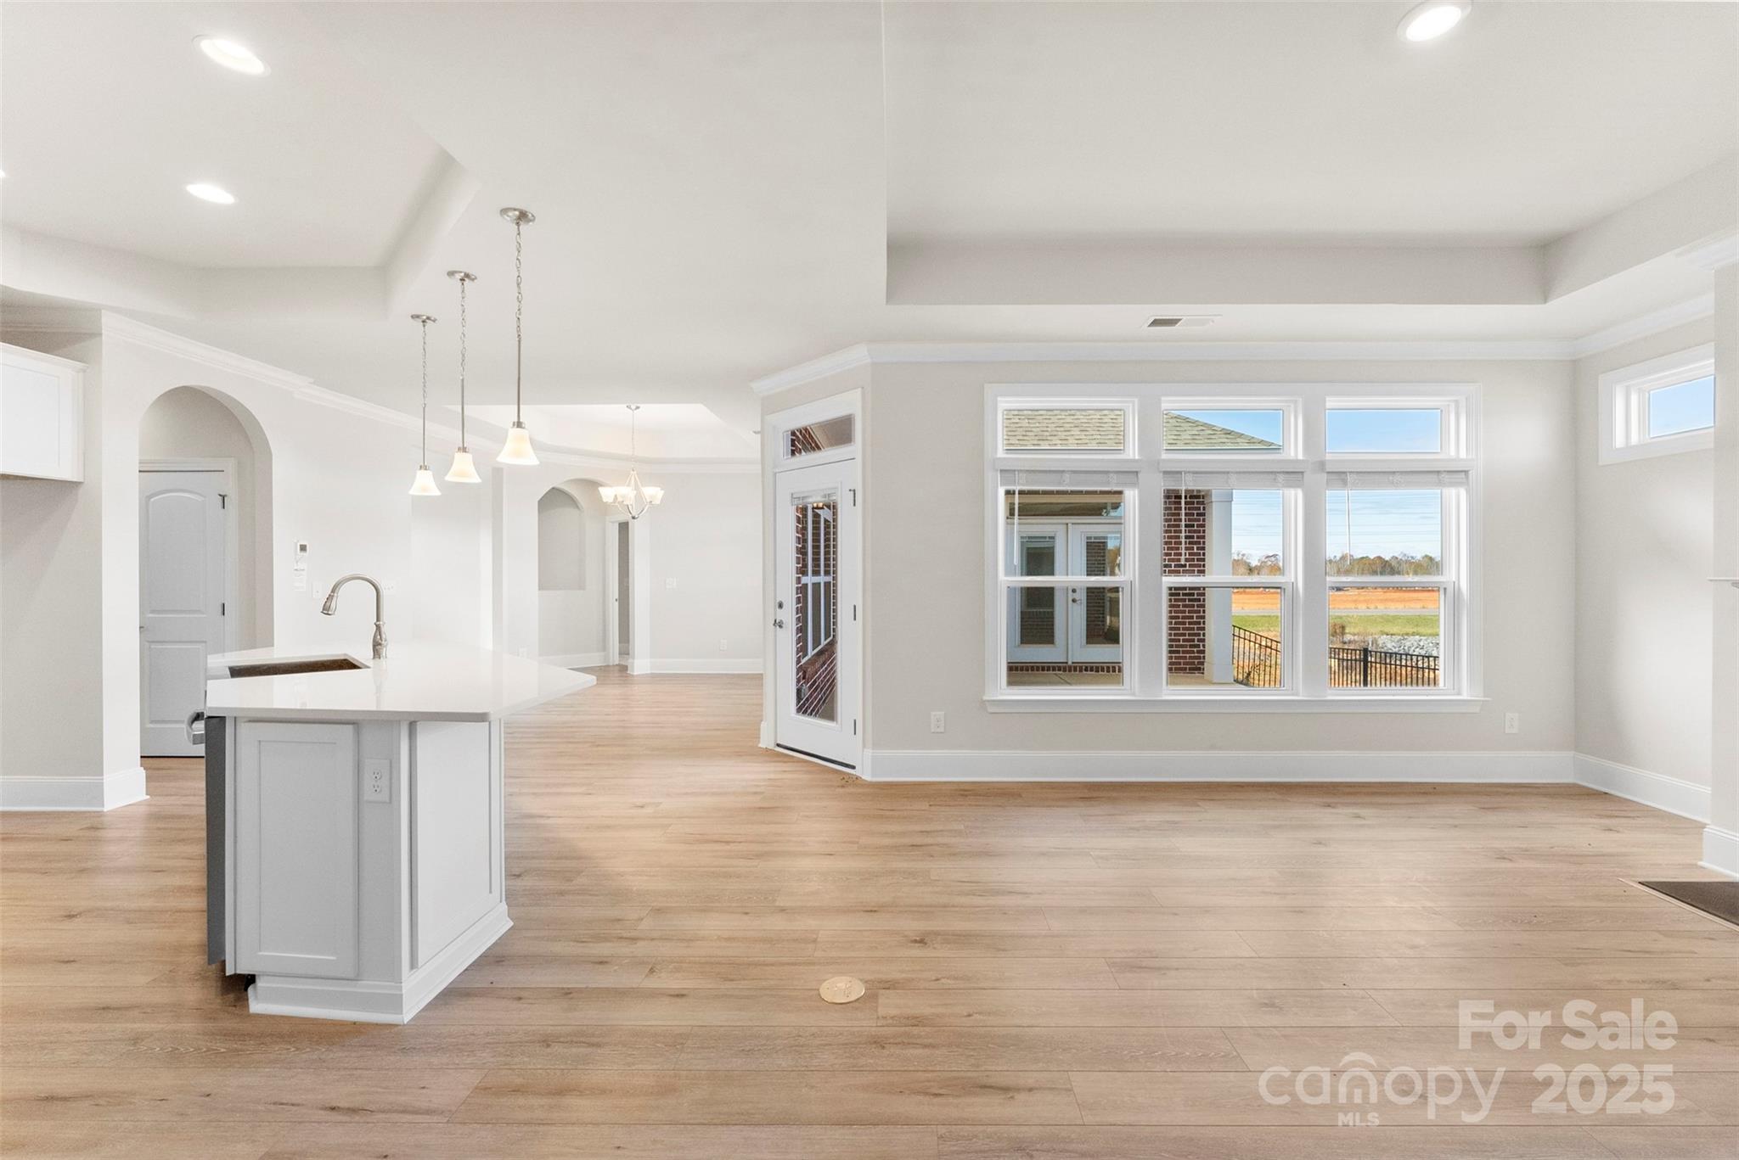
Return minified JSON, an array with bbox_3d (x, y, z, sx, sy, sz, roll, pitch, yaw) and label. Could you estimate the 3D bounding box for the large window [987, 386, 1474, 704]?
[{"bbox_3d":[2.270,-0.225,4.310,3.070,2.020,0.140,0,0,1],"label":"large window"}]

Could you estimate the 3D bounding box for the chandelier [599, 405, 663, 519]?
[{"bbox_3d":[-2.447,-1.217,6.970,0.660,1.190,0.660,0,0,0],"label":"chandelier"}]

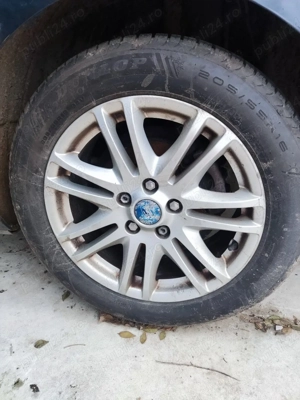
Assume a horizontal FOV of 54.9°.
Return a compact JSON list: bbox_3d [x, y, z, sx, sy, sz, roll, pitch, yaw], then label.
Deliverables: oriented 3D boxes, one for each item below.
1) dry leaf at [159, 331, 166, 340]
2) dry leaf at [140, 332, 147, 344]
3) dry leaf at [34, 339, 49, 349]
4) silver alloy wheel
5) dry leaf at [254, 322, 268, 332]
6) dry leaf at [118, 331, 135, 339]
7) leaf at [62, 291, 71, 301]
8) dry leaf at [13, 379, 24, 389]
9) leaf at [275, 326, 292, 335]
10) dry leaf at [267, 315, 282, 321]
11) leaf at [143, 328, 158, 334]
[{"bbox_3d":[0.029,0.312,0.666,0.014,0.004,0.027,5,24,13],"label":"dry leaf"},{"bbox_3d":[-0.015,0.315,0.660,0.013,0.004,0.033,1,23,3],"label":"dry leaf"},{"bbox_3d":[-0.245,0.320,0.646,0.023,0.006,0.026,15,28,32],"label":"dry leaf"},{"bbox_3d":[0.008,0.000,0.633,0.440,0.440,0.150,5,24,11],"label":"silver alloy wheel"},{"bbox_3d":[0.264,0.301,0.684,0.028,0.012,0.028,3,23,8],"label":"dry leaf"},{"bbox_3d":[-0.054,0.311,0.669,0.043,0.004,0.019,1,23,2],"label":"dry leaf"},{"bbox_3d":[-0.230,0.261,0.785,0.018,0.006,0.039,5,24,13],"label":"leaf"},{"bbox_3d":[-0.256,0.356,0.561,0.018,0.006,0.014,16,28,33],"label":"dry leaf"},{"bbox_3d":[0.310,0.306,0.673,0.050,0.010,0.016,-10,25,-21],"label":"leaf"},{"bbox_3d":[0.305,0.290,0.713,0.034,0.008,0.015,-1,23,-2],"label":"dry leaf"},{"bbox_3d":[0.001,0.305,0.681,0.030,0.006,0.018,10,25,22],"label":"leaf"}]

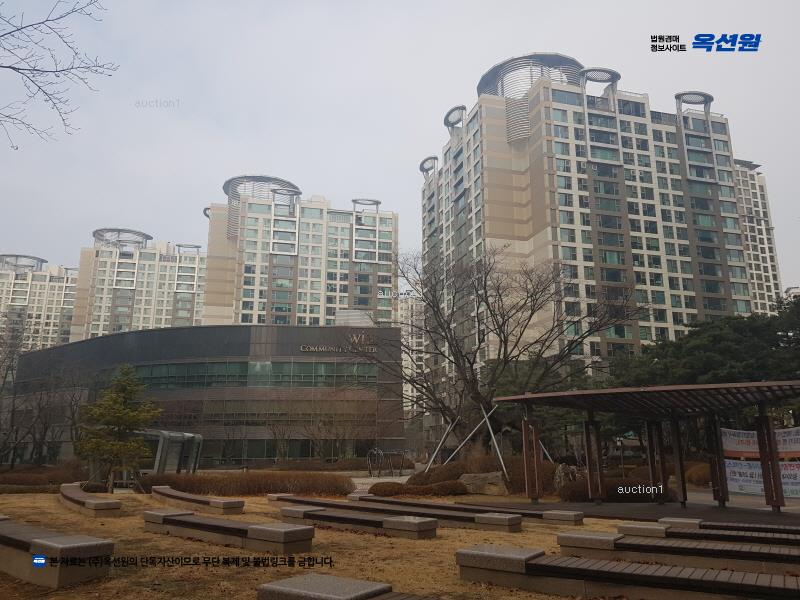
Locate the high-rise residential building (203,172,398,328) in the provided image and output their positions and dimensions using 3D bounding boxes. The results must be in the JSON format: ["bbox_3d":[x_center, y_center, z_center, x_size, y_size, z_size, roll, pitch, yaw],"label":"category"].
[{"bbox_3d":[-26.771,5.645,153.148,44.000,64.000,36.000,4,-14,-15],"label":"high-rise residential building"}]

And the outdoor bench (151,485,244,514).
[{"bbox_3d":[-7.155,6.653,20.011,1.100,0.360,7.000,10,-17,-36],"label":"outdoor bench"}]

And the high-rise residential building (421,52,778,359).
[{"bbox_3d":[31.633,-4.333,113.422,45.400,66.000,38.300,4,-14,-15],"label":"high-rise residential building"}]

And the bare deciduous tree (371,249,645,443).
[{"bbox_3d":[4.808,2.677,27.632,11.900,9.900,10.500,-2,-14,10],"label":"bare deciduous tree"}]

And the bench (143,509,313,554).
[{"bbox_3d":[-3.338,4.172,10.894,4.280,0.370,0.750,-11,-17,38],"label":"bench"}]

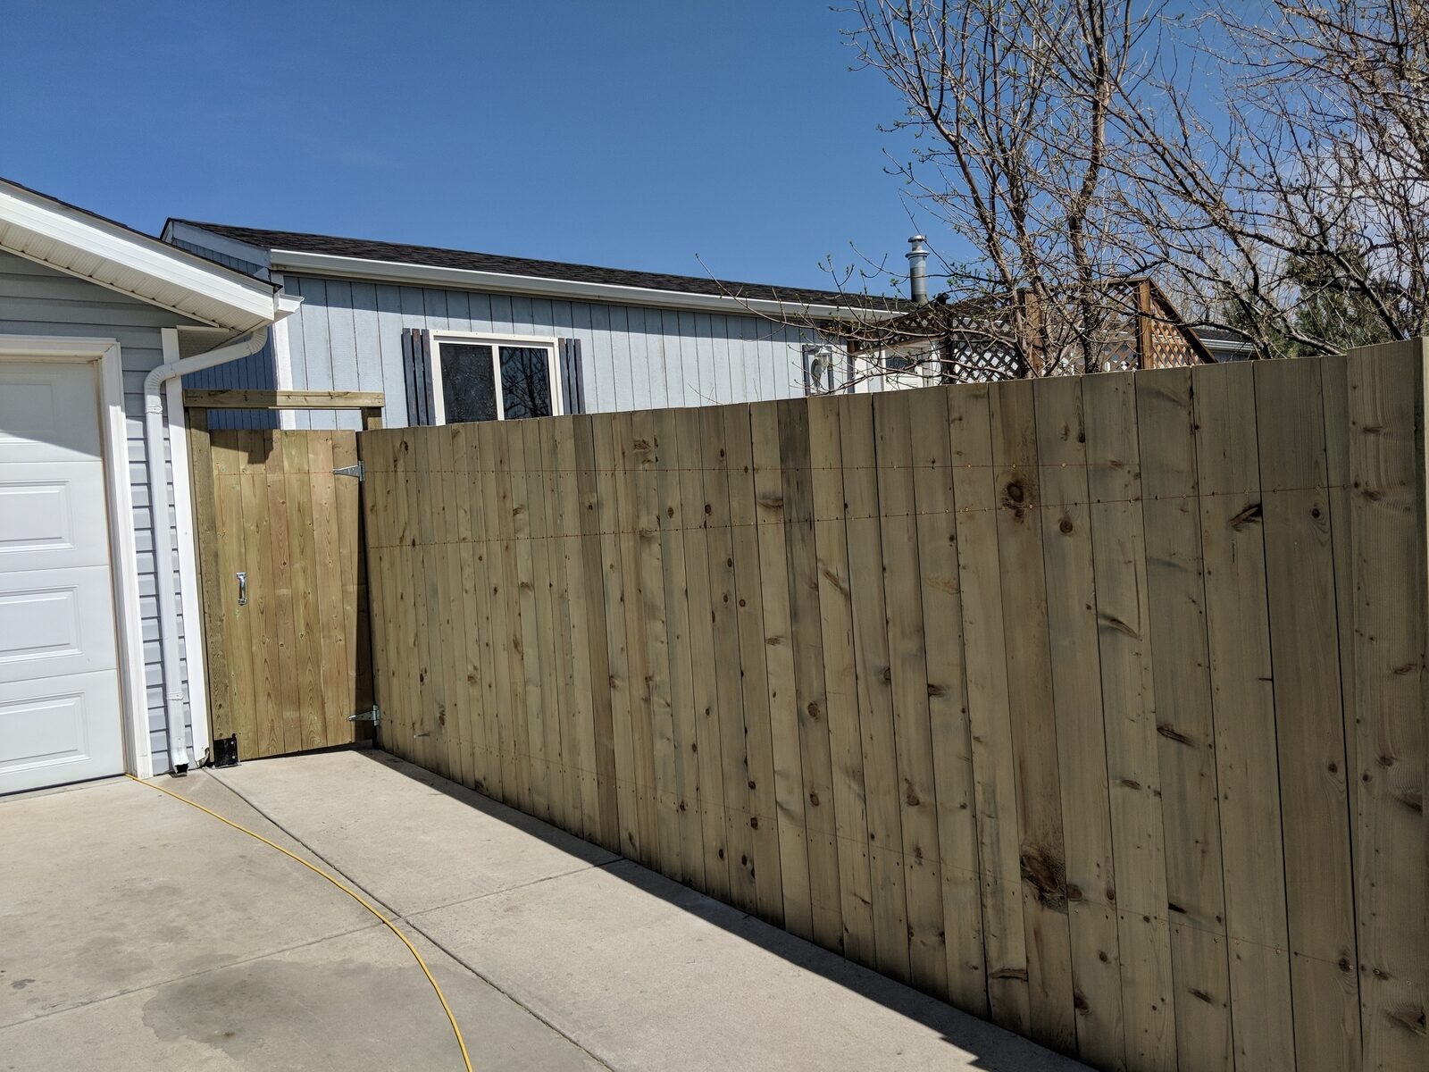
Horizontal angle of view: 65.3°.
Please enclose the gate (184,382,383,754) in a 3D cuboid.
[{"bbox_3d":[-2.343,0.195,6.268,1.050,2.000,0.120,-4,1,-36],"label":"gate"}]

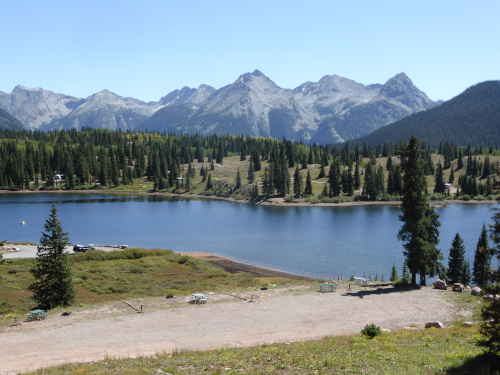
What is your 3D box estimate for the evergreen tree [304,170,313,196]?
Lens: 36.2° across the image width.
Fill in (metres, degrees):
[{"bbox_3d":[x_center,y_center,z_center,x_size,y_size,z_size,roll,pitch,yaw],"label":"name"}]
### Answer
[{"bbox_3d":[23.353,-1.583,303.000,3.000,9.900,3.000,0,3,0],"label":"evergreen tree"}]

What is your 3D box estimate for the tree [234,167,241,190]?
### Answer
[{"bbox_3d":[-5.033,-4.376,335.000,2.500,9.000,2.500,0,3,0],"label":"tree"}]

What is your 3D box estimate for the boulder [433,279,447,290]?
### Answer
[{"bbox_3d":[23.542,12.024,94.500,1.700,1.200,1.400,0,3,0],"label":"boulder"}]

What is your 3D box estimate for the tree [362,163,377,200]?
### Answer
[{"bbox_3d":[48.081,-2.414,308.000,5.000,15.000,5.000,0,3,0],"label":"tree"}]

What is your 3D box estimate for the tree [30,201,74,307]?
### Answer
[{"bbox_3d":[-22.526,7.899,87.000,5.200,11.900,5.100,0,2,0],"label":"tree"}]

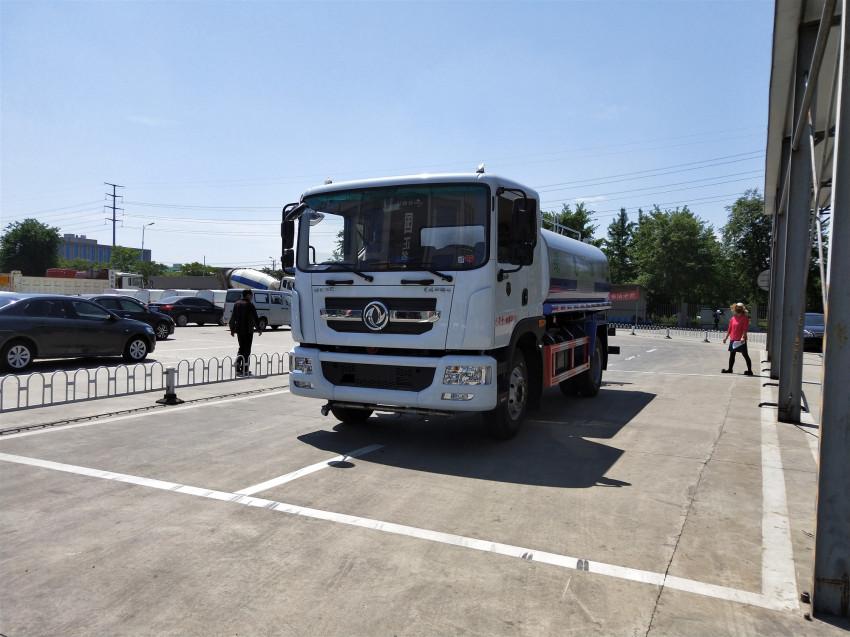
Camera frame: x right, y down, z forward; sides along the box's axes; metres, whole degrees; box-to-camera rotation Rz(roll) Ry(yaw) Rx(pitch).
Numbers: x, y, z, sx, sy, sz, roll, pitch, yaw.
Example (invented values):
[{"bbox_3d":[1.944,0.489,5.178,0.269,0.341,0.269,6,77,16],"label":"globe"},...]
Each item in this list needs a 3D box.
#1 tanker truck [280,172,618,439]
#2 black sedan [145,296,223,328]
[{"bbox_3d":[1.080,-0.195,9.285,2.560,2.920,7.100,2,2,27],"label":"tanker truck"},{"bbox_3d":[-11.946,-0.390,31.445,1.770,1.480,4.620,2,2,27],"label":"black sedan"}]

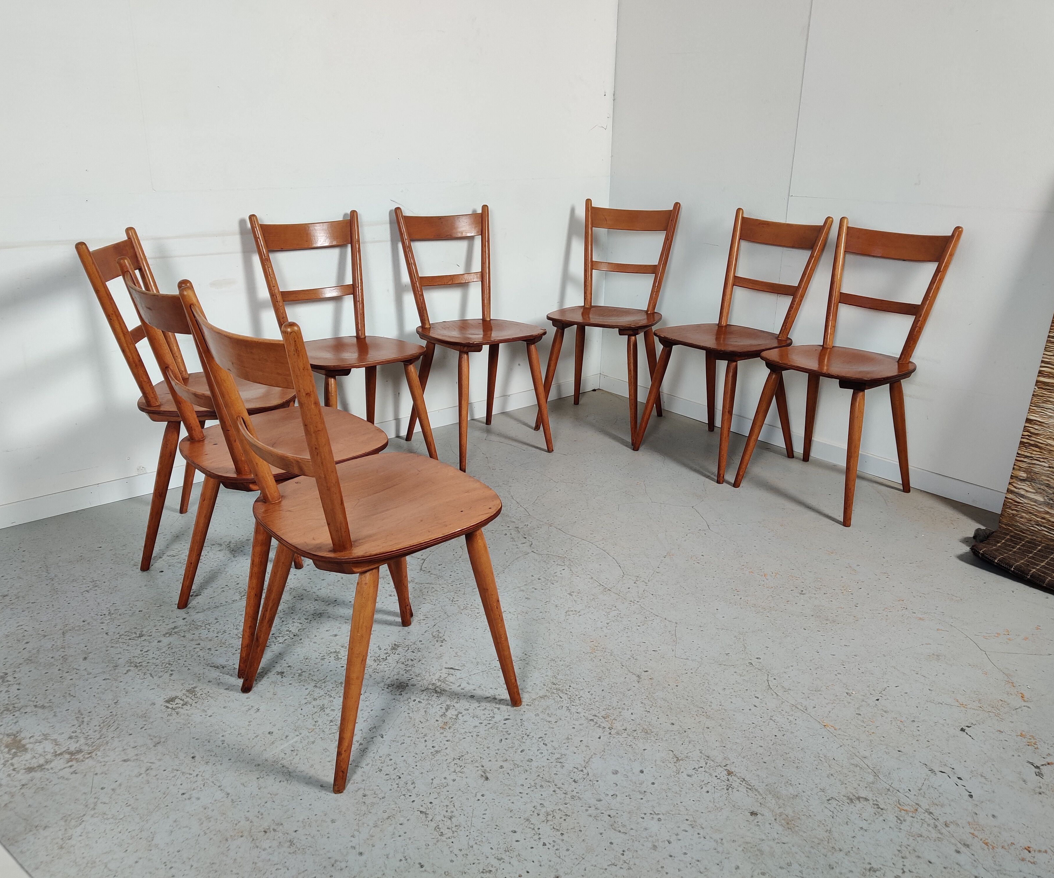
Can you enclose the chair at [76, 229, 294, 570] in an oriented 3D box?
[{"bbox_3d":[-0.820,-0.118,2.403,0.456,0.825,0.417,-1,19,-5],"label":"chair"}]

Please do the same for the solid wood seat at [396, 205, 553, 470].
[{"bbox_3d":[-0.178,-0.372,3.176,0.417,0.825,0.456,-12,23,-34],"label":"solid wood seat"}]

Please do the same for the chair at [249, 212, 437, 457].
[{"bbox_3d":[-0.562,-0.275,2.873,0.417,0.825,0.456,-16,25,-40],"label":"chair"}]

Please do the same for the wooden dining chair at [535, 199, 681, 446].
[{"bbox_3d":[0.310,-0.459,3.455,0.417,0.825,0.456,9,21,22],"label":"wooden dining chair"}]

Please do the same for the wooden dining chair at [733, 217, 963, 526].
[{"bbox_3d":[0.983,-0.232,2.826,0.456,0.825,0.417,-15,25,-39],"label":"wooden dining chair"}]

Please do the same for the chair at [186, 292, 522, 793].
[{"bbox_3d":[-0.304,0.133,1.698,0.456,0.825,0.417,-15,25,-39],"label":"chair"}]

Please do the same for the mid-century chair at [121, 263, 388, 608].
[{"bbox_3d":[-0.560,0.021,2.014,0.456,0.825,0.417,-14,24,-37],"label":"mid-century chair"}]

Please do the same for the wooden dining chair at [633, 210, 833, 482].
[{"bbox_3d":[0.693,-0.342,3.131,0.456,0.825,0.417,-13,24,-36],"label":"wooden dining chair"}]

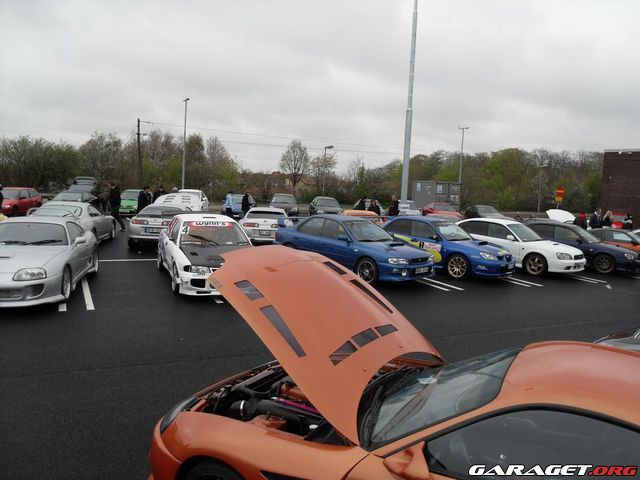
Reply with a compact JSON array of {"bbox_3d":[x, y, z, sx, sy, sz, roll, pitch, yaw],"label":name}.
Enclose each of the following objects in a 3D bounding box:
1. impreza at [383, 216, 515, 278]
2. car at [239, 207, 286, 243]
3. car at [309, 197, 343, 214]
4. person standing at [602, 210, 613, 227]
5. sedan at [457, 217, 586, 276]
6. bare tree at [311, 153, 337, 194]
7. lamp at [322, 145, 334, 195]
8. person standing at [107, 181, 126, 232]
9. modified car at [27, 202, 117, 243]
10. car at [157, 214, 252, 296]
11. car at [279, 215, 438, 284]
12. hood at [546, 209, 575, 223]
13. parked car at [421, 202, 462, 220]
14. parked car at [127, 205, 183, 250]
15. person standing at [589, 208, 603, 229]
[{"bbox_3d":[3.187,0.095,14.358,1.740,1.430,4.460,-3,9,-43],"label":"impreza"},{"bbox_3d":[-1.930,-0.544,18.770,1.810,1.280,4.500,3,6,-6],"label":"car"},{"bbox_3d":[0.359,-2.010,33.842,1.700,1.420,4.300,2,6,-9],"label":"car"},{"bbox_3d":[11.839,-0.378,21.492,0.460,1.670,0.350,2,6,-10],"label":"person standing"},{"bbox_3d":[5.417,0.108,15.652,4.580,1.410,1.700,9,8,43],"label":"sedan"},{"bbox_3d":[0.184,-5.477,47.270,2.500,4.880,2.500,3,6,0],"label":"bare tree"},{"bbox_3d":[0.625,-5.201,43.202,0.950,5.280,0.250,5,7,15],"label":"lamp"},{"bbox_3d":[-7.634,-1.309,19.300,0.550,1.810,0.500,3,6,-5],"label":"person standing"},{"bbox_3d":[-7.325,-0.505,15.458,1.810,1.280,4.500,2,6,-12],"label":"modified car"},{"bbox_3d":[-2.381,0.164,11.075,1.700,1.410,4.320,1,7,-22],"label":"car"},{"bbox_3d":[0.769,0.133,12.957,1.690,1.400,4.350,-3,9,-44],"label":"car"},{"bbox_3d":[11.682,-1.028,24.875,1.400,0.750,0.850,2,6,-10],"label":"hood"},{"bbox_3d":[8.427,-1.799,36.432,1.720,1.360,4.250,2,6,-12],"label":"parked car"},{"bbox_3d":[-4.815,-0.534,16.775,1.810,1.270,4.510,3,6,-5],"label":"parked car"},{"bbox_3d":[12.355,-0.430,22.911,0.500,1.780,0.350,0,7,-30],"label":"person standing"}]

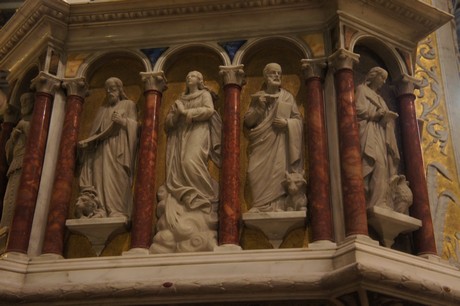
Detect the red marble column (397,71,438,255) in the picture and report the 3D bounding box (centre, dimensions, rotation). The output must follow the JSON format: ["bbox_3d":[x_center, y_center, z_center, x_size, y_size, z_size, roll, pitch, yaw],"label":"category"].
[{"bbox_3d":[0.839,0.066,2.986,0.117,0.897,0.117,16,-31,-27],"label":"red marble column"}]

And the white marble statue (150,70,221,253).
[{"bbox_3d":[-0.161,0.030,2.569,0.262,0.782,0.177,-11,-30,21],"label":"white marble statue"}]

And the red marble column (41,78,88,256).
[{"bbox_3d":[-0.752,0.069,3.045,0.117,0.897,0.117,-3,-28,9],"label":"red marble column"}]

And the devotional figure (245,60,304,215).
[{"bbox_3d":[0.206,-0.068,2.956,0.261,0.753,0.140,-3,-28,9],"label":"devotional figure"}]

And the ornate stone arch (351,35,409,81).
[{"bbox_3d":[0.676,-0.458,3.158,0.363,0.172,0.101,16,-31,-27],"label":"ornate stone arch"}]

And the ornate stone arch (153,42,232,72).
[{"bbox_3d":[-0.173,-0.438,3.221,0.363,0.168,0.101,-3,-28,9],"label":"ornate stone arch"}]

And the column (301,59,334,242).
[{"bbox_3d":[0.337,-0.011,2.516,0.102,0.772,0.102,-4,-28,8],"label":"column"}]

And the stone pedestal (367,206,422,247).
[{"bbox_3d":[0.565,0.297,2.369,0.231,0.135,0.124,17,-32,-27],"label":"stone pedestal"}]

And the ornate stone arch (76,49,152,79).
[{"bbox_3d":[-0.475,-0.362,2.856,0.323,0.150,0.095,-4,-28,8],"label":"ornate stone arch"}]

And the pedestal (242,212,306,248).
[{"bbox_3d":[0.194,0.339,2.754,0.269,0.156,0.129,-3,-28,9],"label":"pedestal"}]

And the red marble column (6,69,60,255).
[{"bbox_3d":[-0.787,0.040,2.644,0.102,0.772,0.102,22,-34,-35],"label":"red marble column"}]

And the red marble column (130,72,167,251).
[{"bbox_3d":[-0.323,0.029,2.612,0.102,0.772,0.102,-4,-28,8],"label":"red marble column"}]

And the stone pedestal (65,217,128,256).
[{"bbox_3d":[-0.483,0.336,2.472,0.231,0.135,0.124,-4,-28,8],"label":"stone pedestal"}]

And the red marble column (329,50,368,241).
[{"bbox_3d":[0.446,-0.040,2.458,0.102,0.772,0.102,1,-28,0],"label":"red marble column"}]

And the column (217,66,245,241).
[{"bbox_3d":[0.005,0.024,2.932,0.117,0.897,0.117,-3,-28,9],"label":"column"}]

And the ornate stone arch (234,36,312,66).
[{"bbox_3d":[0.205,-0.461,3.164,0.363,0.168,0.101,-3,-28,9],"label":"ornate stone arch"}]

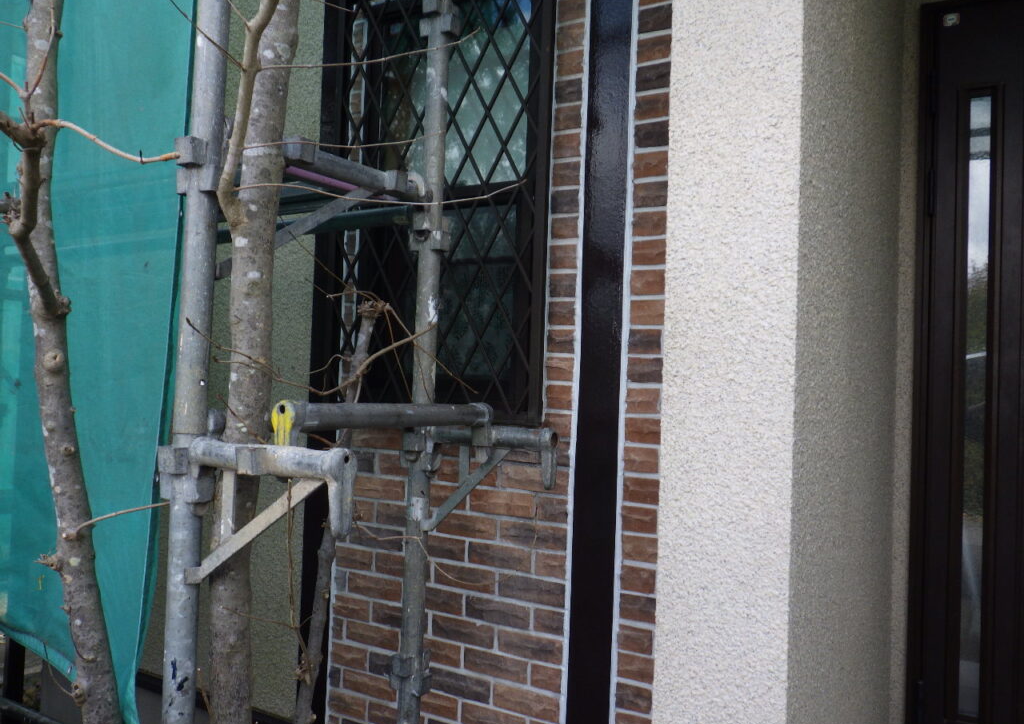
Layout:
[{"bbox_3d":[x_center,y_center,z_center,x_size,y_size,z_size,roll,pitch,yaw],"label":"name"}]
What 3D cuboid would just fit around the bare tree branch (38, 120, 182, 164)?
[{"bbox_3d":[-0.568,-0.310,1.160,0.195,0.048,0.050,3,-2,-12],"label":"bare tree branch"}]

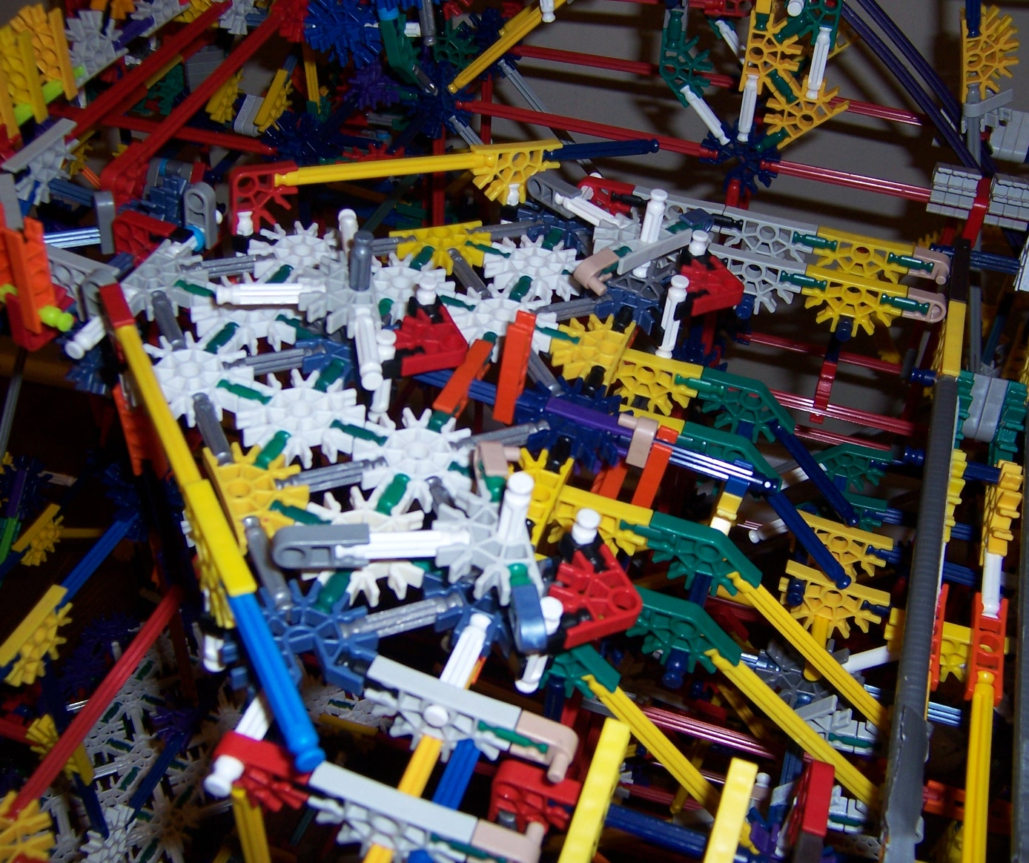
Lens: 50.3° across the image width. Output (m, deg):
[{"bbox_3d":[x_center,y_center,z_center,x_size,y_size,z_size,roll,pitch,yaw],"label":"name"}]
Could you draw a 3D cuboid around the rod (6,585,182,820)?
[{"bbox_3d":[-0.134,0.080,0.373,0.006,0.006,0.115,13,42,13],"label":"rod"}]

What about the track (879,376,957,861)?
[{"bbox_3d":[0.122,0.051,0.327,0.009,0.009,0.184,13,52,13],"label":"track"}]

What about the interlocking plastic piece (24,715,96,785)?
[{"bbox_3d":[-0.172,0.118,0.415,0.023,0.036,0.006,19,42,9],"label":"interlocking plastic piece"}]

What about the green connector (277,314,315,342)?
[{"bbox_3d":[-0.070,-0.033,0.362,0.017,0.006,0.006,19,42,9],"label":"green connector"}]

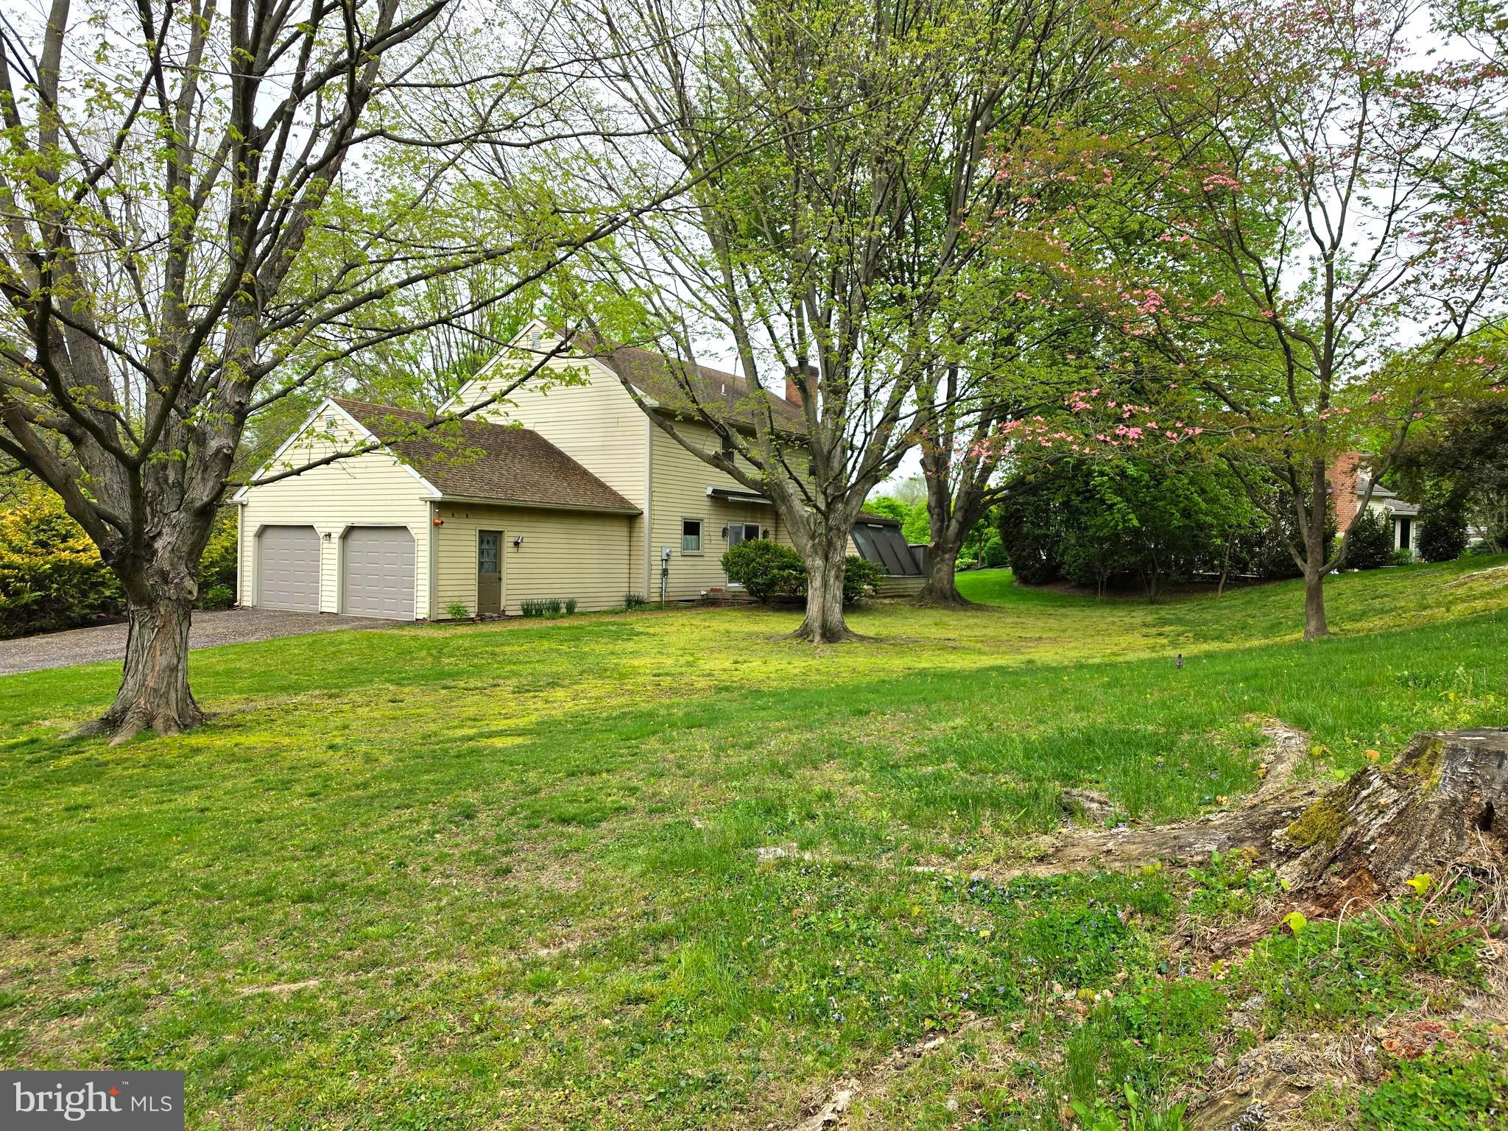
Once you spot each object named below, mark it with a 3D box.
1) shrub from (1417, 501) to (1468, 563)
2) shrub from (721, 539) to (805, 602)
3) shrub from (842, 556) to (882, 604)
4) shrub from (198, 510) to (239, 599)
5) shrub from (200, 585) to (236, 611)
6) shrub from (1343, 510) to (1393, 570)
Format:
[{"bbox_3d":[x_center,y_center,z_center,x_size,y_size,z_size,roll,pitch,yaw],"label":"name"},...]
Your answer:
[{"bbox_3d":[24.762,-1.228,36.000,1.800,2.220,1.750,2,1,34],"label":"shrub"},{"bbox_3d":[0.297,0.149,28.100,2.480,1.790,2.200,1,1,1],"label":"shrub"},{"bbox_3d":[2.891,0.385,29.800,1.900,1.440,1.750,1,1,6],"label":"shrub"},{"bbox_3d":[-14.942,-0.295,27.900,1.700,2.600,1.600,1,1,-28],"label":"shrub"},{"bbox_3d":[-13.398,0.797,25.100,0.860,0.680,0.800,1,1,-28],"label":"shrub"},{"bbox_3d":[21.788,-0.918,35.500,1.720,2.130,1.700,2,1,31],"label":"shrub"}]

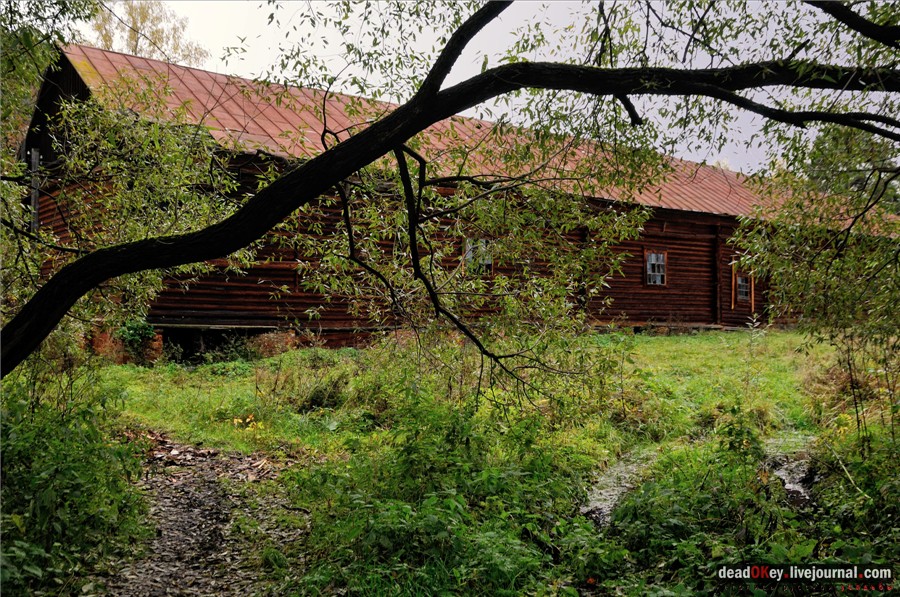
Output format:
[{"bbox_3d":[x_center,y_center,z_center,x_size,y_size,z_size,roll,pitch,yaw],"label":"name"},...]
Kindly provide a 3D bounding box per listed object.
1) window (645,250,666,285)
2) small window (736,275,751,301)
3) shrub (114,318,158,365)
[{"bbox_3d":[7.999,-1.157,34.931,1.380,1.420,0.150,1,-1,-39],"label":"window"},{"bbox_3d":[12.632,-0.473,38.670,1.050,1.120,0.150,1,-1,-39],"label":"small window"},{"bbox_3d":[-7.561,1.034,21.600,0.980,1.110,0.850,1,-1,-19],"label":"shrub"}]

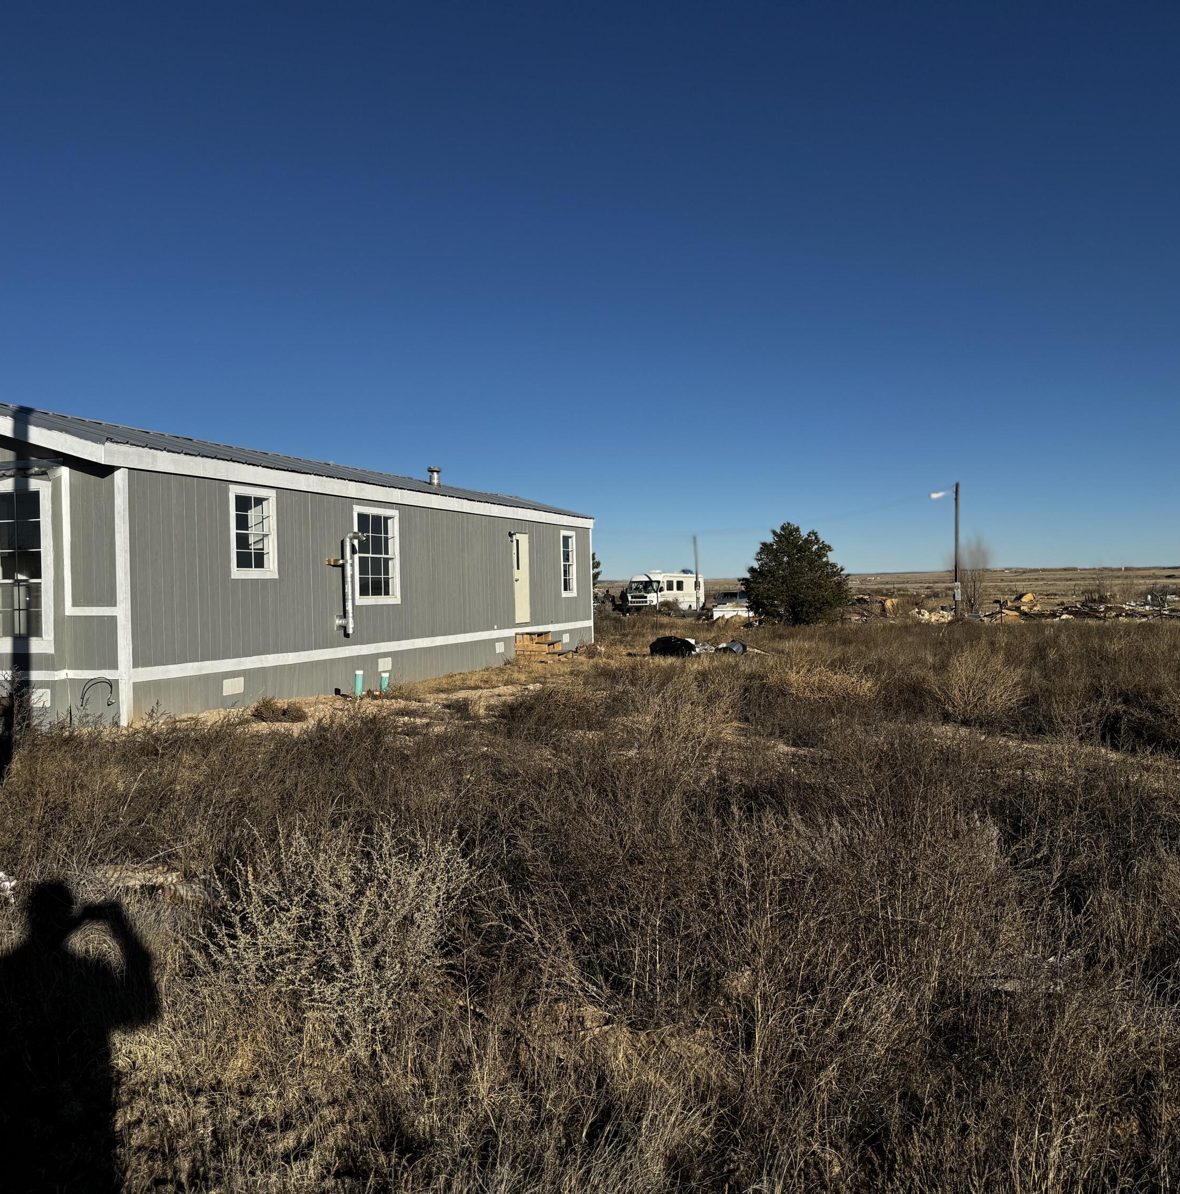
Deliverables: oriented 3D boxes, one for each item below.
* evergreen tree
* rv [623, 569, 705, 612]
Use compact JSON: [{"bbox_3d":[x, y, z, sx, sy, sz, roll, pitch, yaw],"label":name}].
[{"bbox_3d":[7.715,-0.832,41.500,3.975,3.905,3.975,-1,1,11],"label":"evergreen tree"},{"bbox_3d":[5.634,-0.466,79.500,2.400,3.080,7.600,-1,1,29],"label":"rv"}]

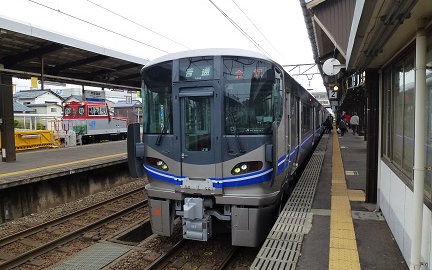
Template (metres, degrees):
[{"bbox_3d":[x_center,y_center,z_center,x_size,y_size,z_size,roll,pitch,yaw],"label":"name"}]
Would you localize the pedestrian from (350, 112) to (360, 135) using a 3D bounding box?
[{"bbox_3d":[10.286,-0.834,22.100,0.620,1.730,0.420,1,3,22],"label":"pedestrian"}]

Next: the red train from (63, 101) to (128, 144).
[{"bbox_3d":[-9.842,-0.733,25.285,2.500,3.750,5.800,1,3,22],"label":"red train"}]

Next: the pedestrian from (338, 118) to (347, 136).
[{"bbox_3d":[9.138,-0.613,21.600,0.520,1.360,0.420,1,3,22],"label":"pedestrian"}]

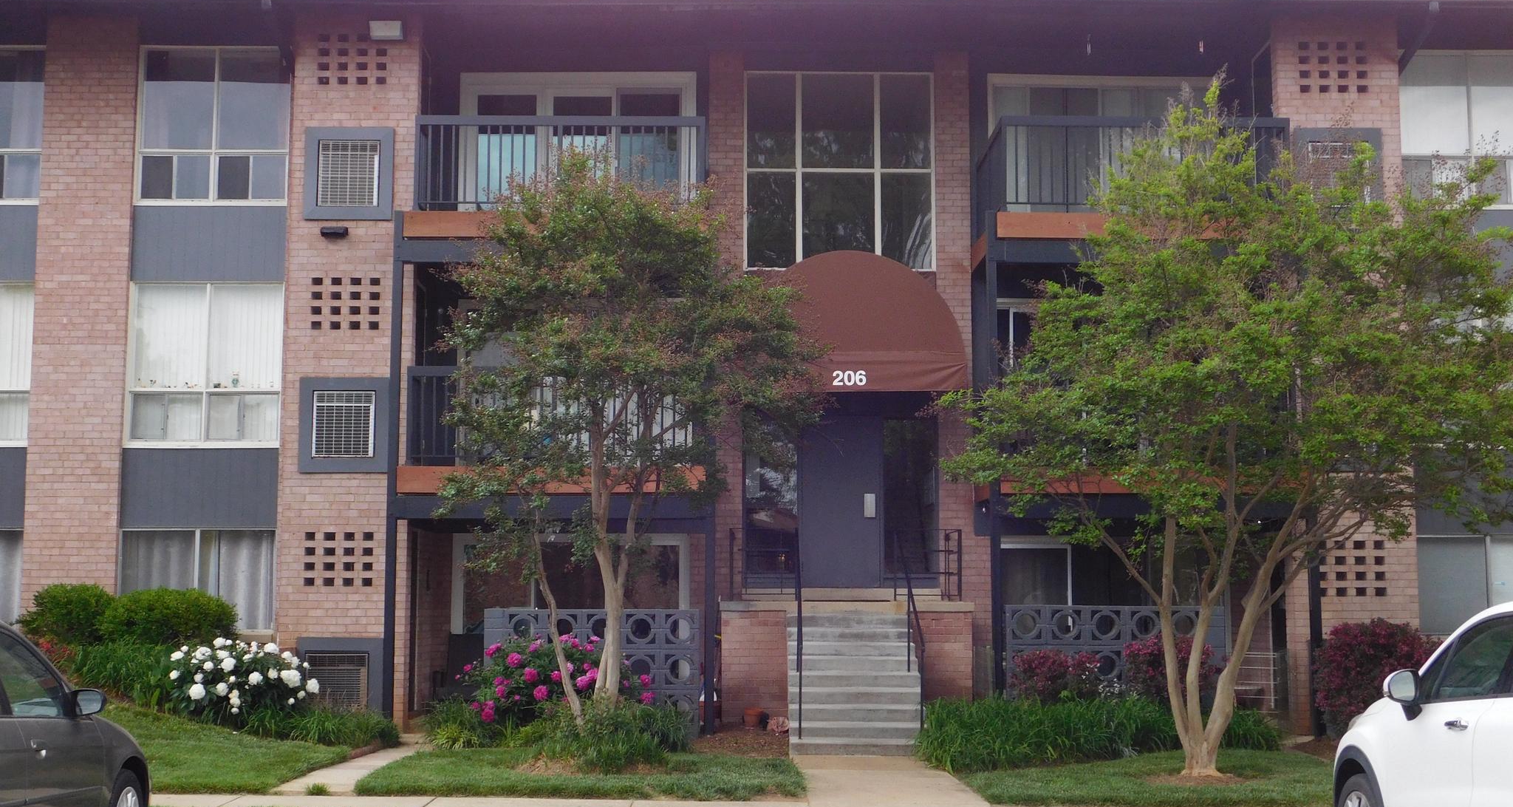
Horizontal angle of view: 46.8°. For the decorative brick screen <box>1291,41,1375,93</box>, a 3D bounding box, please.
[{"bbox_3d":[6.277,-3.644,19.055,0.823,0.593,0.100,0,-6,0],"label":"decorative brick screen"}]

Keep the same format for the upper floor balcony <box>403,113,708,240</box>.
[{"bbox_3d":[-2.155,-2.343,19.694,3.266,1.358,1.860,0,-6,0],"label":"upper floor balcony"}]

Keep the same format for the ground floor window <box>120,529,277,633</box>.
[{"bbox_3d":[-6.134,1.941,19.221,1.696,1.134,0.120,0,-6,0],"label":"ground floor window"}]

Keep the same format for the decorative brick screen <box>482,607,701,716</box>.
[{"bbox_3d":[-1.722,2.801,18.320,2.236,1.311,0.190,0,-6,0],"label":"decorative brick screen"}]

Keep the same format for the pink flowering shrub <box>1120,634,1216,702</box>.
[{"bbox_3d":[4.123,2.759,17.324,0.997,0.953,0.900,0,-6,0],"label":"pink flowering shrub"}]

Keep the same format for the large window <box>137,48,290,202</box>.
[{"bbox_3d":[-6.127,-3.126,19.749,1.710,1.810,0.120,0,-6,0],"label":"large window"}]

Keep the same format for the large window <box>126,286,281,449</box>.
[{"bbox_3d":[-6.114,-0.431,19.434,1.720,1.835,0.120,0,-6,0],"label":"large window"}]

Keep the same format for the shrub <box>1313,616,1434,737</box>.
[{"bbox_3d":[6.278,2.804,17.666,1.291,1.263,1.200,0,-6,0],"label":"shrub"}]

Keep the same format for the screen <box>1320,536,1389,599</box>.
[{"bbox_3d":[6.311,1.729,18.567,0.751,0.654,0.130,0,-6,0],"label":"screen"}]

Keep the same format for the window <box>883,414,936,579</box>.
[{"bbox_3d":[1.789,1.088,20.404,0.647,1.885,0.100,0,-6,0],"label":"window"}]

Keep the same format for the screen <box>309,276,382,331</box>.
[{"bbox_3d":[-4.389,-1.063,18.743,0.764,0.588,0.100,0,-6,0],"label":"screen"}]

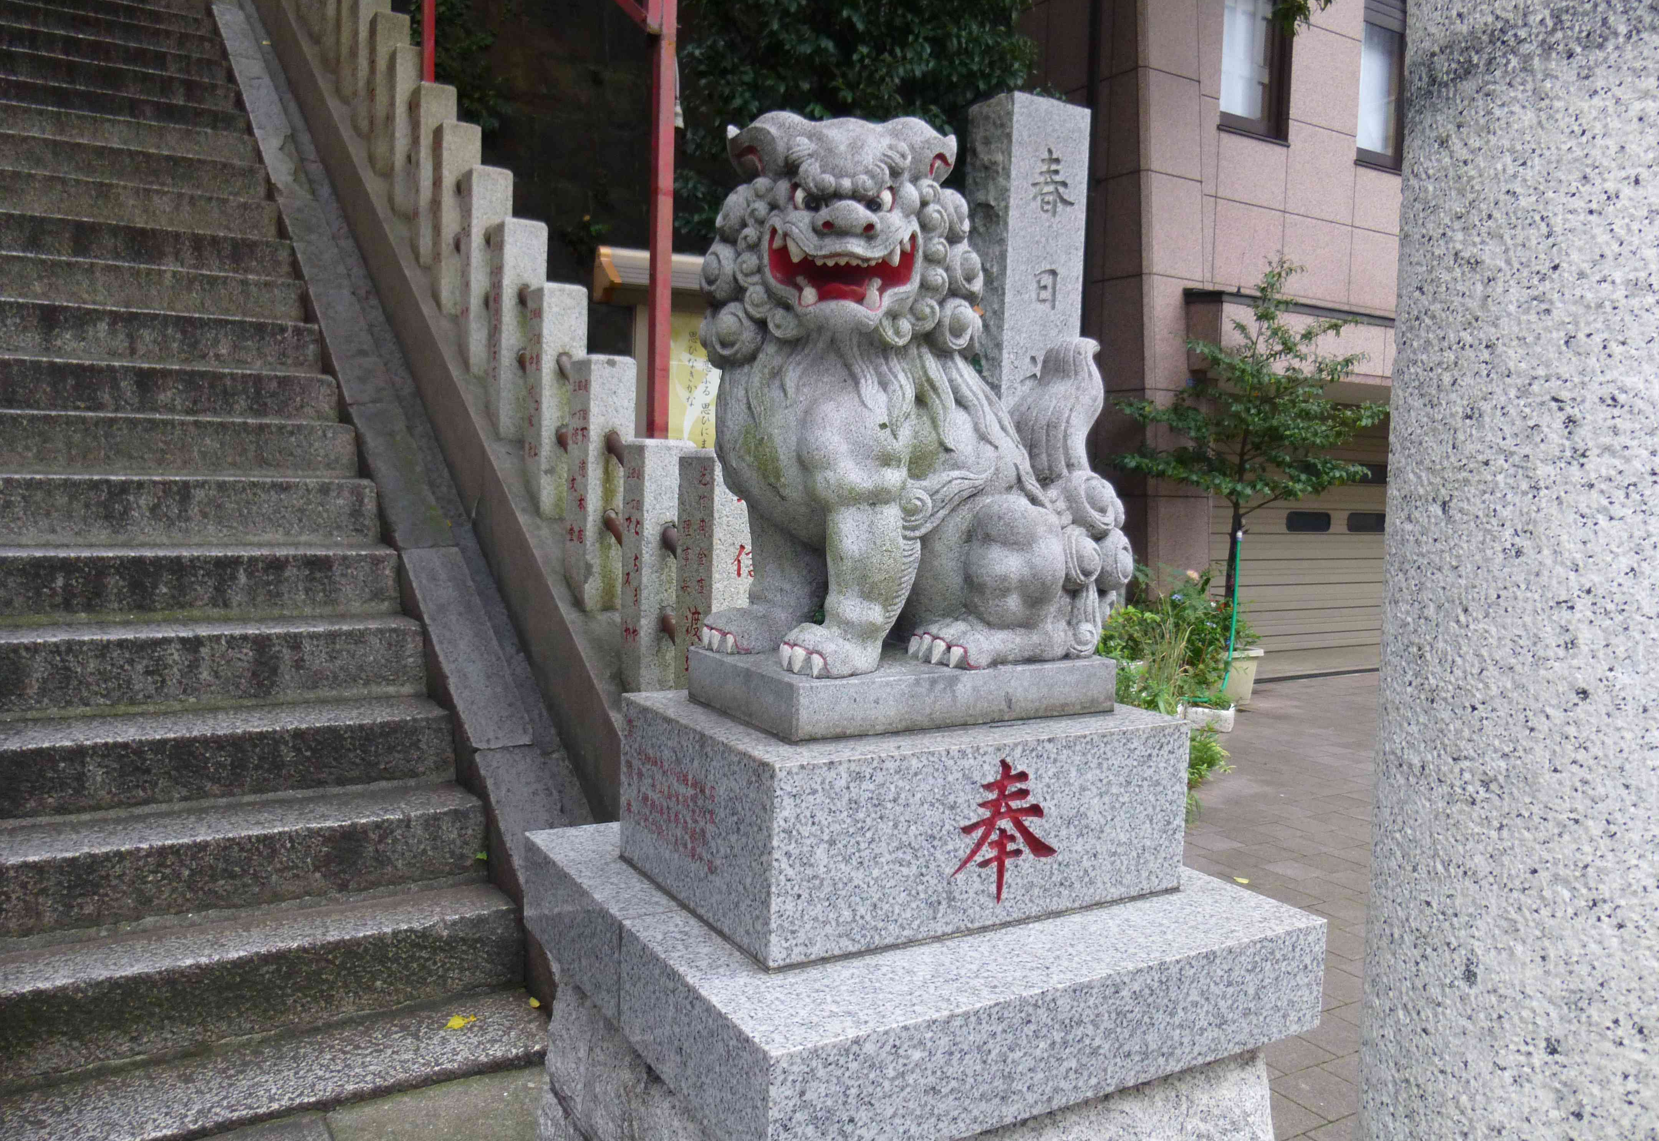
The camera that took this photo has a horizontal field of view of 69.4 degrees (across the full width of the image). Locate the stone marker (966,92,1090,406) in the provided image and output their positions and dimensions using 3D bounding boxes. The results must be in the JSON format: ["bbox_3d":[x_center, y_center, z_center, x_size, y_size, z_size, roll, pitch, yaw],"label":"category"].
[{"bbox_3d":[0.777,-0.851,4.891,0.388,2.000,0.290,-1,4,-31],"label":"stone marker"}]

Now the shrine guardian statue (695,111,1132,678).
[{"bbox_3d":[0.201,-0.304,2.167,0.824,0.923,0.461,-1,4,-31],"label":"shrine guardian statue"}]

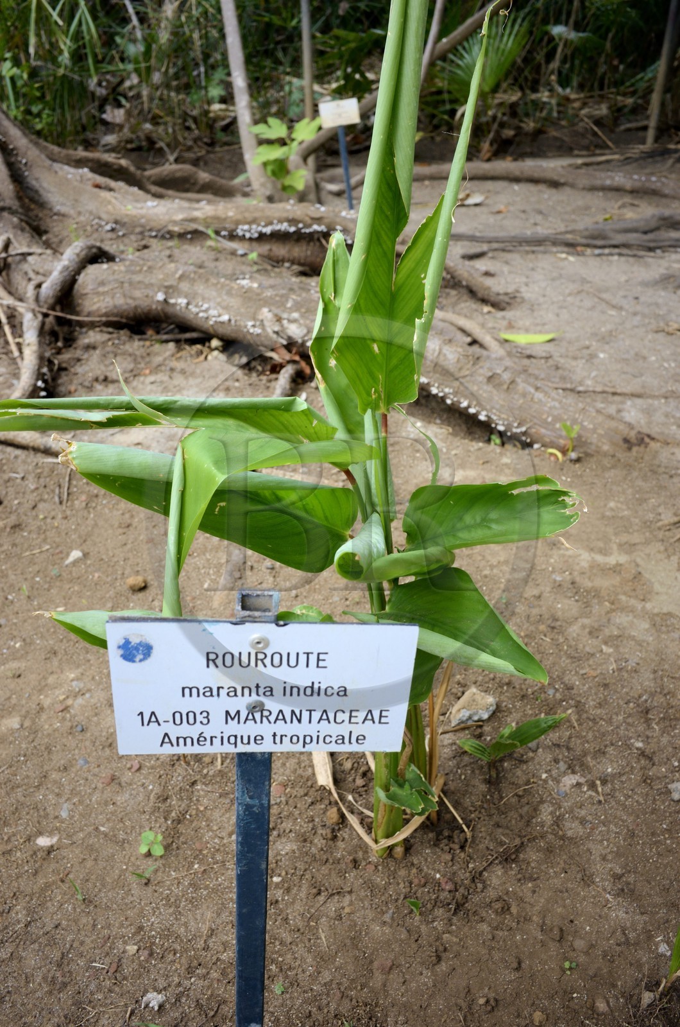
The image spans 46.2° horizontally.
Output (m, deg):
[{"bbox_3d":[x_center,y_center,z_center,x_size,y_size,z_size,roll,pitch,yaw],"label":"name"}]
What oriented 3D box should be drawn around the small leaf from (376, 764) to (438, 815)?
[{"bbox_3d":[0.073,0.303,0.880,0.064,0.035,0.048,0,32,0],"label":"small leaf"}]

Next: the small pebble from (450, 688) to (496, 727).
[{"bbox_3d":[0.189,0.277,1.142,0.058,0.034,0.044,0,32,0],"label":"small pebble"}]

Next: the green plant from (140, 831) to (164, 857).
[{"bbox_3d":[-0.226,0.397,0.957,0.024,0.021,0.022,0,32,0],"label":"green plant"}]

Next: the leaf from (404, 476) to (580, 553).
[{"bbox_3d":[0.155,-0.001,0.830,0.170,0.050,0.060,-5,31,-9],"label":"leaf"}]

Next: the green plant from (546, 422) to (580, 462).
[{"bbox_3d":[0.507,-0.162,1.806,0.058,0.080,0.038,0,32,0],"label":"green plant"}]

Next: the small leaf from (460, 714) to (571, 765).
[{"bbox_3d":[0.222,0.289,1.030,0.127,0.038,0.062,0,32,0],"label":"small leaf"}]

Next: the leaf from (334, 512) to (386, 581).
[{"bbox_3d":[0.020,0.032,0.790,0.048,0.053,0.055,10,32,17],"label":"leaf"}]

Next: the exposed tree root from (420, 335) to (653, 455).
[{"bbox_3d":[0.546,-0.364,2.320,0.700,0.160,0.250,22,37,32],"label":"exposed tree root"}]

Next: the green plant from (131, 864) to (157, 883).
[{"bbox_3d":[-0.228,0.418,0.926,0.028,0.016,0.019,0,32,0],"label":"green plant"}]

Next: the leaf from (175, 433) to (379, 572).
[{"bbox_3d":[-0.061,-0.016,0.750,0.165,0.100,0.090,-5,31,-9],"label":"leaf"}]

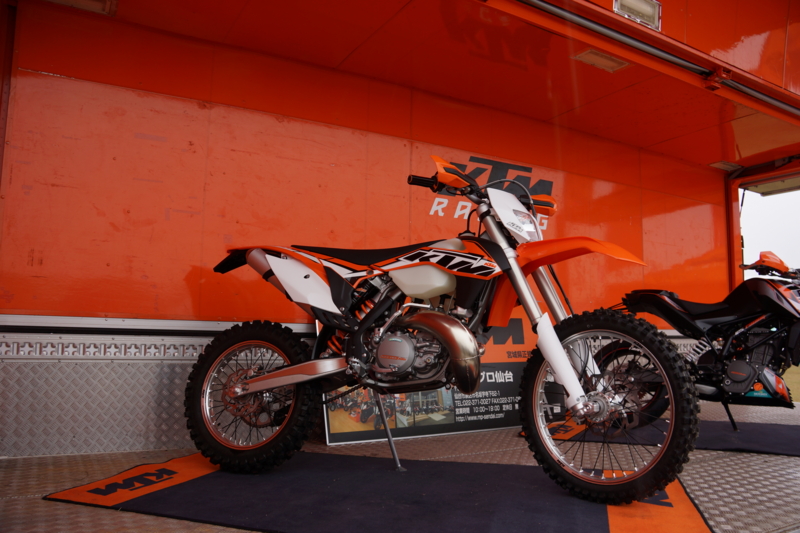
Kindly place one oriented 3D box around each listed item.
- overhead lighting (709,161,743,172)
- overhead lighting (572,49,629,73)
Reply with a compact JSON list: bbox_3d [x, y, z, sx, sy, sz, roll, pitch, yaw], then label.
[{"bbox_3d":[3.072,-0.942,5.650,0.345,0.035,0.155,4,-7,-30],"label":"overhead lighting"},{"bbox_3d":[1.181,-1.206,3.516,0.335,0.035,0.135,4,-7,-30],"label":"overhead lighting"}]

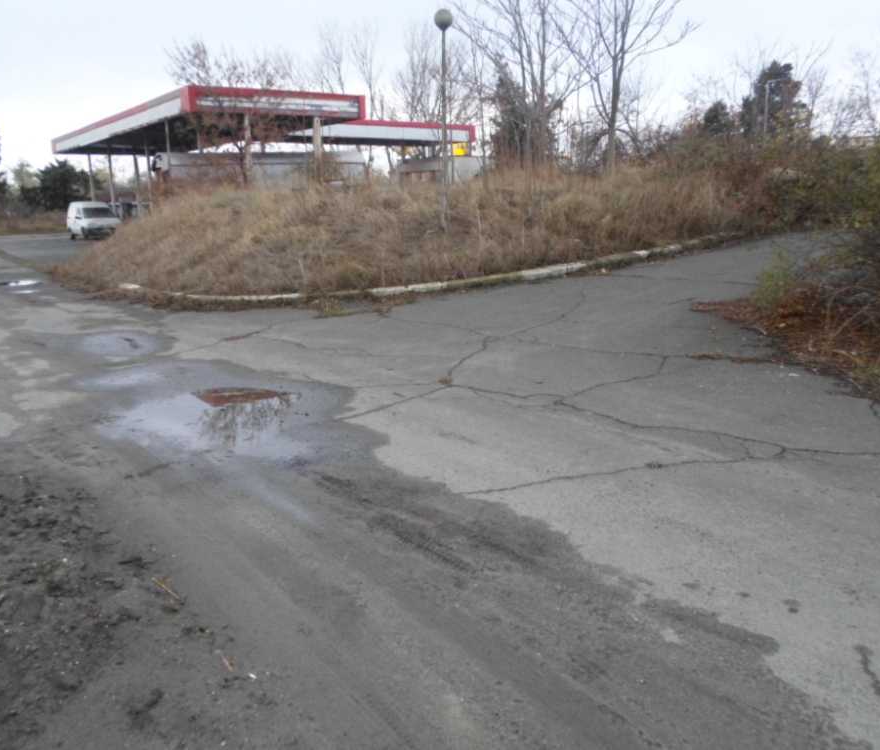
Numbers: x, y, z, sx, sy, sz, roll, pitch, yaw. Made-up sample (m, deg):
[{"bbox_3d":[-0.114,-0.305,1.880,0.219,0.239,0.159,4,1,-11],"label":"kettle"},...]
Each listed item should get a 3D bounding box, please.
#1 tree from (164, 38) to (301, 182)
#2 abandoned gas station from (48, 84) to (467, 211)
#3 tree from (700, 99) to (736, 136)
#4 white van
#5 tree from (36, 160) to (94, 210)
[{"bbox_3d":[-6.058,-7.779,21.500,3.800,4.194,3.500,-4,14,-14],"label":"tree"},{"bbox_3d":[-9.084,-11.003,40.896,18.430,5.670,26.799,-10,16,-33],"label":"abandoned gas station"},{"bbox_3d":[18.510,-15.244,48.000,2.900,5.778,2.900,4,14,20],"label":"tree"},{"bbox_3d":[-17.782,-7.998,37.200,1.740,1.870,4.250,-10,16,-33],"label":"white van"},{"bbox_3d":[-31.030,-15.643,60.000,4.300,4.181,4.200,-7,15,-26],"label":"tree"}]

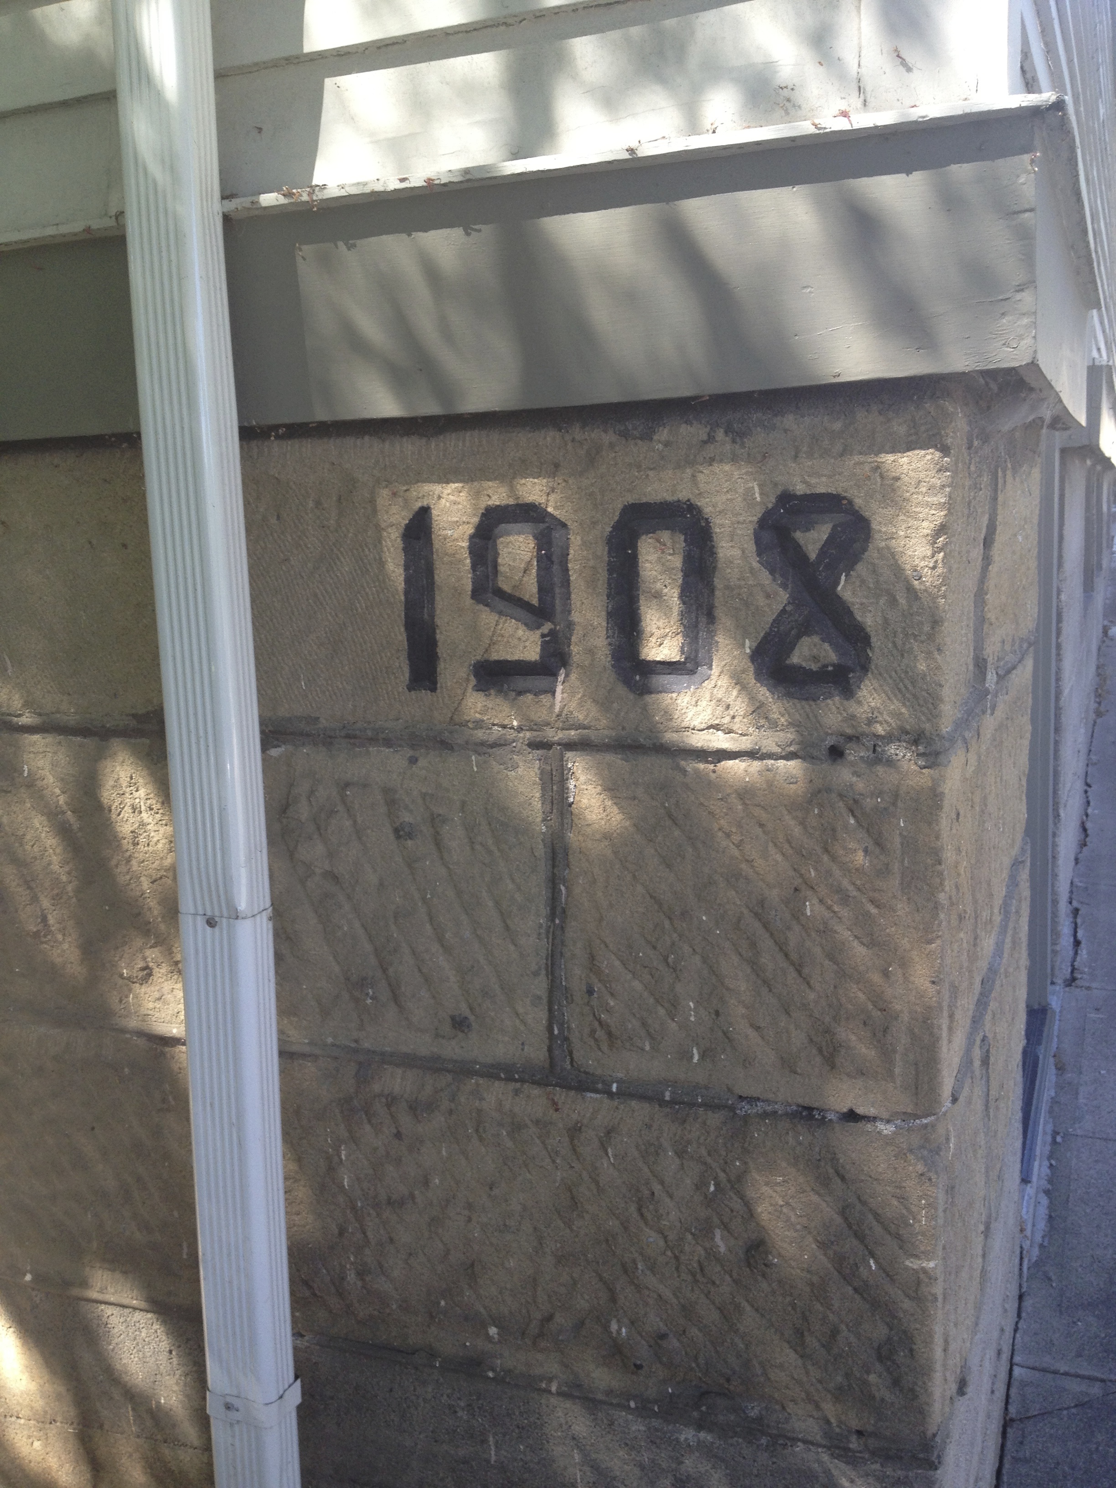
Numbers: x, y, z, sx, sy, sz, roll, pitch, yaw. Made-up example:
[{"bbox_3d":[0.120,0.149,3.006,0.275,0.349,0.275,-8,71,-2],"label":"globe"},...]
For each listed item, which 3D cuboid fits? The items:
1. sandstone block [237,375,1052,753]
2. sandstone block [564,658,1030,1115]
[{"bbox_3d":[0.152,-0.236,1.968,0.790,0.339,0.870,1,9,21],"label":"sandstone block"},{"bbox_3d":[0.371,0.116,2.001,0.389,0.354,0.986,1,9,21],"label":"sandstone block"}]

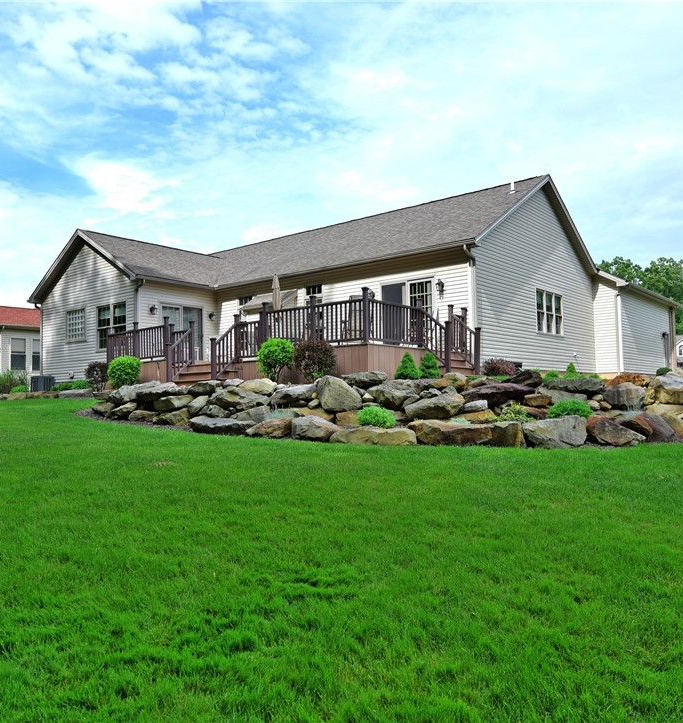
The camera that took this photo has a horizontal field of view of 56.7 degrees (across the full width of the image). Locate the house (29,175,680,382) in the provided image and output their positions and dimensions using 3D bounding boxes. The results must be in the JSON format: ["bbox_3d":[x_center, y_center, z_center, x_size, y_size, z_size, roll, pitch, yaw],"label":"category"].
[{"bbox_3d":[1.459,-2.294,27.147,19.300,6.500,20.600,-3,-4,40],"label":"house"}]

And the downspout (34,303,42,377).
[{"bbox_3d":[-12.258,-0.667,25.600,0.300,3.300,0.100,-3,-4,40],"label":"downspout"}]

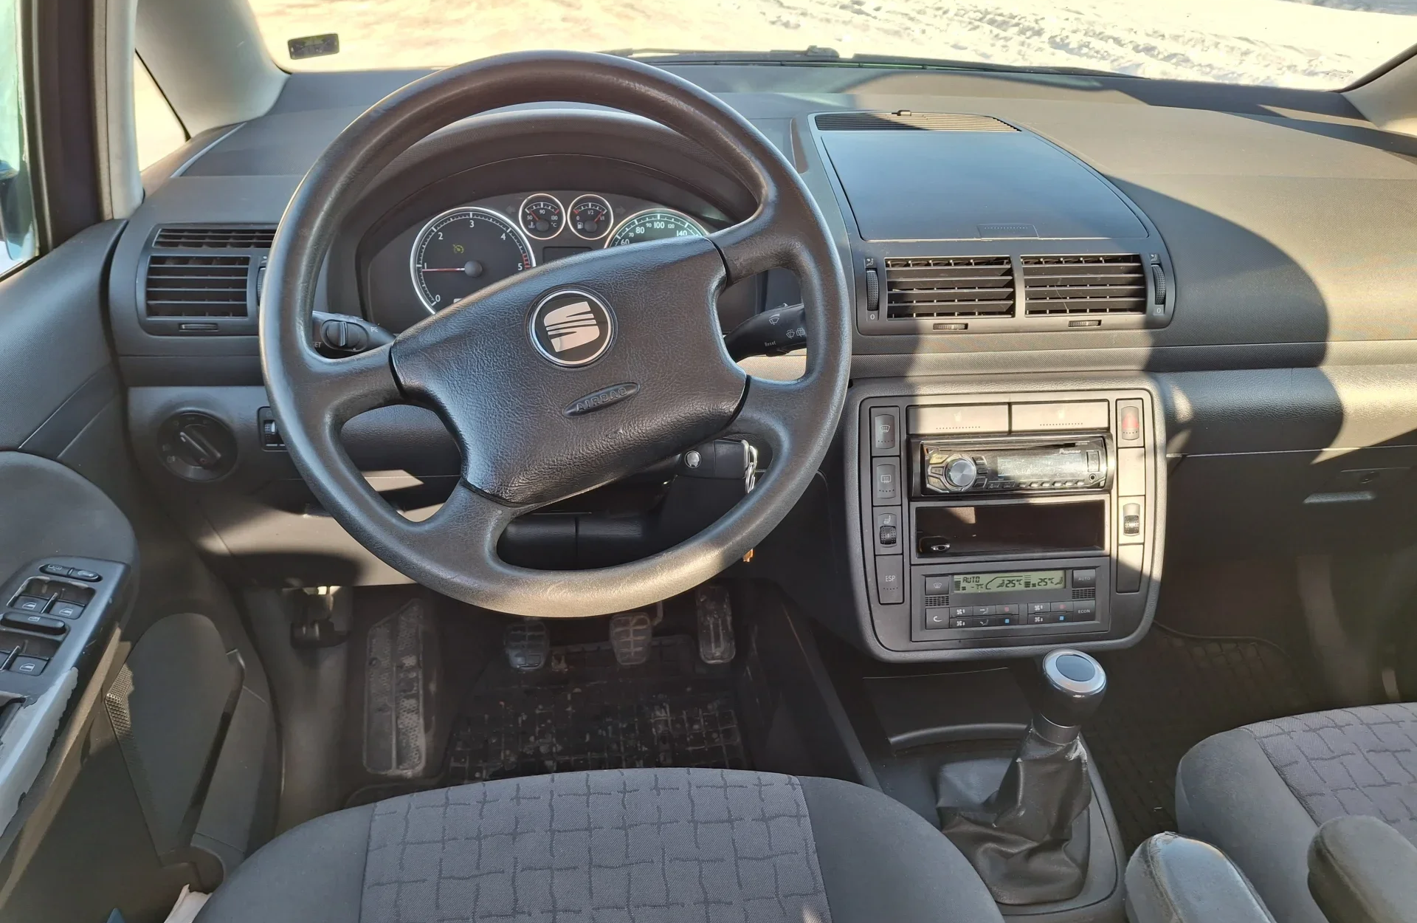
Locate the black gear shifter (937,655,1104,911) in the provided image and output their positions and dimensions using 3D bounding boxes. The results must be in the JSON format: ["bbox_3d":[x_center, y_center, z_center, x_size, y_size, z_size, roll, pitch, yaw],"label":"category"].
[{"bbox_3d":[0.258,0.230,0.848,0.125,0.195,0.150,-1,29,-4],"label":"black gear shifter"}]

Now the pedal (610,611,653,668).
[{"bbox_3d":[-0.097,0.225,1.295,0.056,0.070,0.030,-1,-13,-4],"label":"pedal"}]

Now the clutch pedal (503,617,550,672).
[{"bbox_3d":[-0.226,0.229,1.275,0.058,0.070,0.030,-1,-13,-4],"label":"clutch pedal"}]

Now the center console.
[{"bbox_3d":[0.274,0.051,0.982,0.292,0.262,0.080,-1,5,-4],"label":"center console"}]

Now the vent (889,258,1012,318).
[{"bbox_3d":[0.222,-0.161,0.950,0.121,0.060,0.030,-1,14,-4],"label":"vent"}]

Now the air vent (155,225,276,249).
[{"bbox_3d":[-0.440,-0.203,0.931,0.118,0.028,0.020,-1,-9,-4],"label":"air vent"}]

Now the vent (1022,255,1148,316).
[{"bbox_3d":[0.351,-0.166,0.965,0.118,0.058,0.030,-1,14,-4],"label":"vent"}]

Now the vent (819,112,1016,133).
[{"bbox_3d":[0.250,-0.402,1.222,0.235,0.017,0.062,-1,29,-4],"label":"vent"}]

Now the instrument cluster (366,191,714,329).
[{"bbox_3d":[-0.133,-0.176,0.925,0.335,0.135,0.060,-1,9,-4],"label":"instrument cluster"}]

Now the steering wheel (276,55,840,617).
[{"bbox_3d":[-0.094,-0.083,0.696,0.385,0.385,0.100,-13,-4,-5],"label":"steering wheel"}]

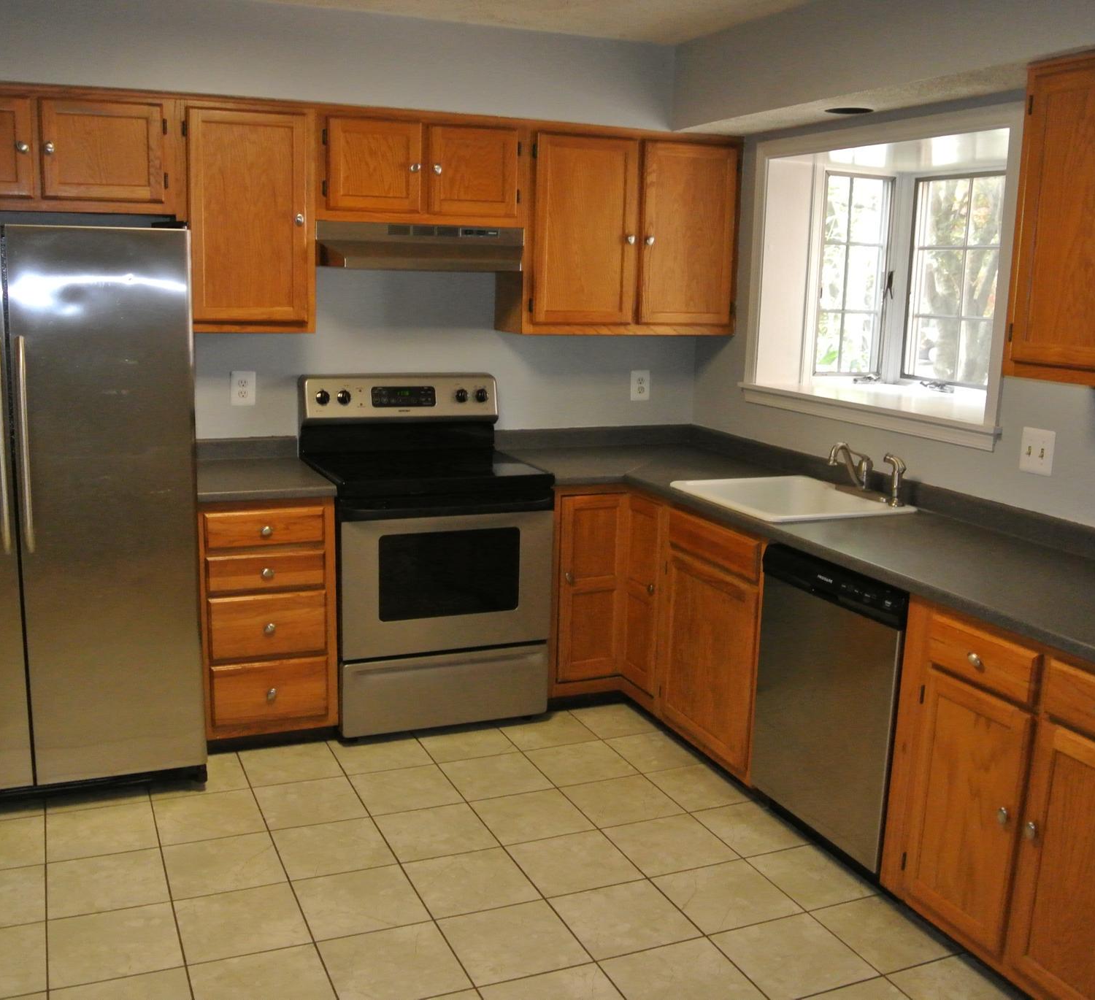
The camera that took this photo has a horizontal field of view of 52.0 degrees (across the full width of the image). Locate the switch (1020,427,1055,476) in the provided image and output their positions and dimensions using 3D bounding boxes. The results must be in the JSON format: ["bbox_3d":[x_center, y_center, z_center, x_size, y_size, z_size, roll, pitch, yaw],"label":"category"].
[{"bbox_3d":[1.361,-0.135,3.124,0.010,0.117,0.114,-3,12,-23],"label":"switch"}]

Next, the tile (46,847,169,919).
[{"bbox_3d":[-1.151,1.006,2.937,0.301,0.010,0.301,-3,12,-23],"label":"tile"}]

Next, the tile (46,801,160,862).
[{"bbox_3d":[-1.270,0.950,3.203,0.301,0.010,0.301,-3,12,-23],"label":"tile"}]

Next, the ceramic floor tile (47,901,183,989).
[{"bbox_3d":[-1.030,1.058,2.661,0.301,0.010,0.301,-3,12,-23],"label":"ceramic floor tile"}]

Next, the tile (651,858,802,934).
[{"bbox_3d":[0.474,1.055,2.975,0.301,0.010,0.301,-3,12,-23],"label":"tile"}]

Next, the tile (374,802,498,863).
[{"bbox_3d":[-0.324,0.971,3.272,0.300,0.010,0.300,-3,11,-23],"label":"tile"}]

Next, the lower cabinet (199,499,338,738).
[{"bbox_3d":[-1.024,0.367,3.926,0.462,0.848,0.633,-3,11,-23],"label":"lower cabinet"}]

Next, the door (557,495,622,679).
[{"bbox_3d":[0.155,0.318,4.116,0.268,0.700,0.020,-3,12,-23],"label":"door"}]

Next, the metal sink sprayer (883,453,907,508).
[{"bbox_3d":[1.102,-0.066,3.575,0.080,0.172,0.045,0,11,-12],"label":"metal sink sprayer"}]

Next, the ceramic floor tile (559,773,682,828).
[{"bbox_3d":[0.232,0.944,3.508,0.302,0.012,0.302,-3,11,-23],"label":"ceramic floor tile"}]

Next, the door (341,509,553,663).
[{"bbox_3d":[-0.342,0.283,3.920,0.756,0.491,0.060,-3,12,-23],"label":"door"}]

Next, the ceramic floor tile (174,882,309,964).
[{"bbox_3d":[-0.756,1.049,2.776,0.301,0.010,0.301,-3,12,-23],"label":"ceramic floor tile"}]

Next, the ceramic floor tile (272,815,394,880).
[{"bbox_3d":[-0.601,0.987,3.169,0.301,0.010,0.301,-3,12,-23],"label":"ceramic floor tile"}]

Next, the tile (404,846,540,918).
[{"bbox_3d":[-0.204,1.026,3.005,0.301,0.010,0.301,-3,12,-23],"label":"tile"}]

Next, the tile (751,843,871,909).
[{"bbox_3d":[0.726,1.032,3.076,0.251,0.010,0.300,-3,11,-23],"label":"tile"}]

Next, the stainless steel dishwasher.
[{"bbox_3d":[1.011,0.540,3.169,0.610,0.783,0.602,-3,12,-23],"label":"stainless steel dishwasher"}]

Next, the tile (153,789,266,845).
[{"bbox_3d":[-0.995,0.940,3.306,0.302,0.012,0.302,-3,11,-23],"label":"tile"}]

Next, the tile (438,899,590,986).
[{"bbox_3d":[-0.082,1.080,2.735,0.301,0.010,0.301,-3,12,-23],"label":"tile"}]

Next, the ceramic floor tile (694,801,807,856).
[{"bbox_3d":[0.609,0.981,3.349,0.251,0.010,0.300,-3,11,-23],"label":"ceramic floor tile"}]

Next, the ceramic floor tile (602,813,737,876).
[{"bbox_3d":[0.357,1.010,3.277,0.305,0.012,0.305,-3,12,-23],"label":"ceramic floor tile"}]

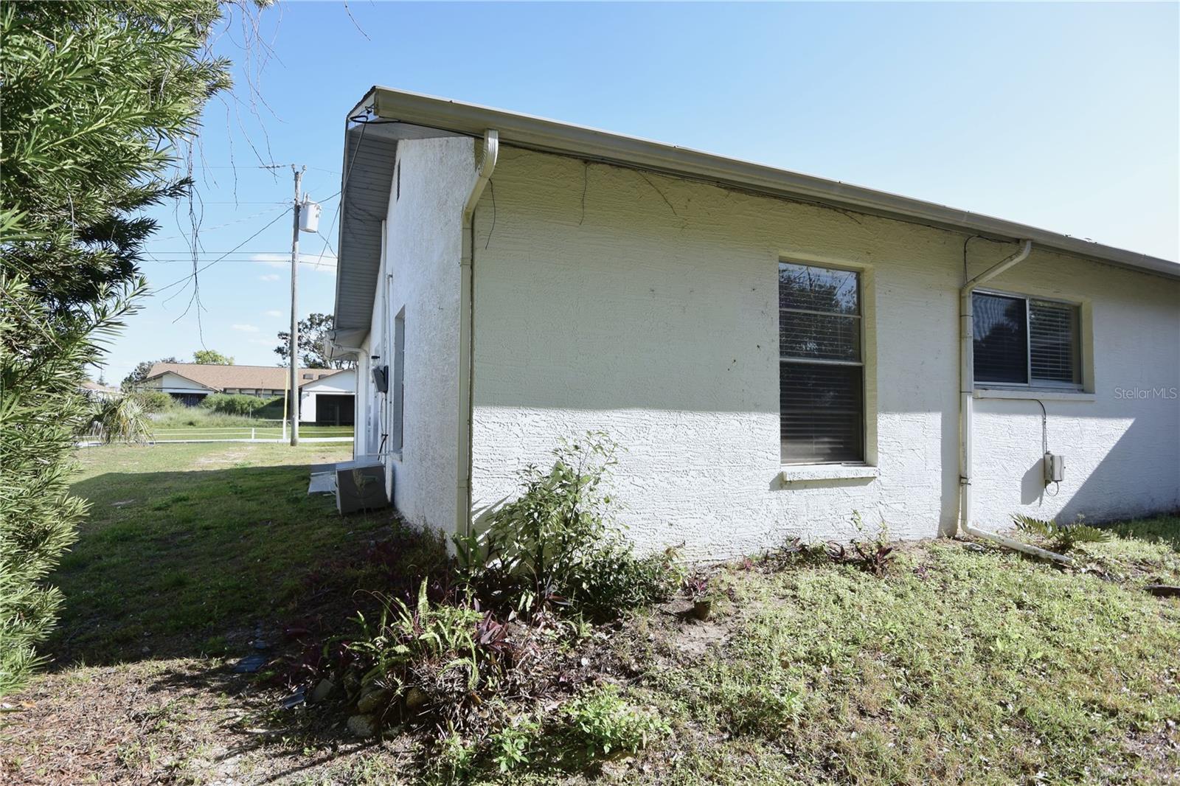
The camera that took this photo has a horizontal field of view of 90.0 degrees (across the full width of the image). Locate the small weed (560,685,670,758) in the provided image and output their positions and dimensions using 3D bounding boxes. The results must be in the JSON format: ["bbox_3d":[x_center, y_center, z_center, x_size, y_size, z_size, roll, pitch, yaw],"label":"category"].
[{"bbox_3d":[0.086,1.137,2.080,0.340,0.180,0.290,1,-3,-23],"label":"small weed"}]

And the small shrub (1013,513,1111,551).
[{"bbox_3d":[3.701,1.076,4.648,0.600,0.270,0.500,1,-3,-23],"label":"small shrub"}]

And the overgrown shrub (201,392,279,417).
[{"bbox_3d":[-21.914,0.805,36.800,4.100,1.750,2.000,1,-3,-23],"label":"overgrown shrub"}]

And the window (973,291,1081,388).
[{"bbox_3d":[4.185,-0.495,5.653,1.720,0.900,0.080,1,-3,-23],"label":"window"}]

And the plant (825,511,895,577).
[{"bbox_3d":[1.799,0.968,3.988,0.380,0.420,0.320,1,-3,-23],"label":"plant"}]

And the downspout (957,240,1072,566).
[{"bbox_3d":[3.334,0.024,4.672,0.100,2.430,0.800,1,-3,-23],"label":"downspout"}]

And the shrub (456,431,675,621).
[{"bbox_3d":[-0.114,0.664,3.210,1.050,0.930,0.660,1,-3,-23],"label":"shrub"}]

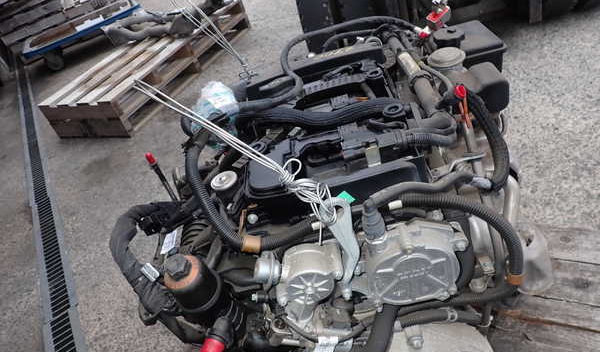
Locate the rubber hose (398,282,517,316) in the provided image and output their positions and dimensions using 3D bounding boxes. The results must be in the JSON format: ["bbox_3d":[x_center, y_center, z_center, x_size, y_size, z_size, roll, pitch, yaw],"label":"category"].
[{"bbox_3d":[0.225,0.176,0.615,0.194,0.021,0.021,-8,34,-10],"label":"rubber hose"}]

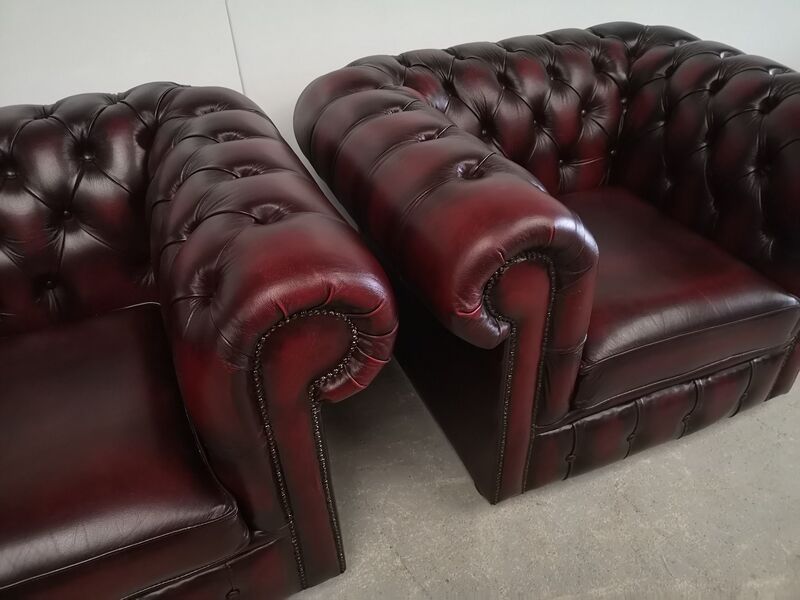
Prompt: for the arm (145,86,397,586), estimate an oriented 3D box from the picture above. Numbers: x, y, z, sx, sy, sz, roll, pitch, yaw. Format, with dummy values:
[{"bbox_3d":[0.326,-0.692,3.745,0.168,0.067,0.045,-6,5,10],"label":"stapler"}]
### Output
[{"bbox_3d":[-0.297,0.014,1.290,0.264,0.702,0.876,-17,41,-18],"label":"arm"}]

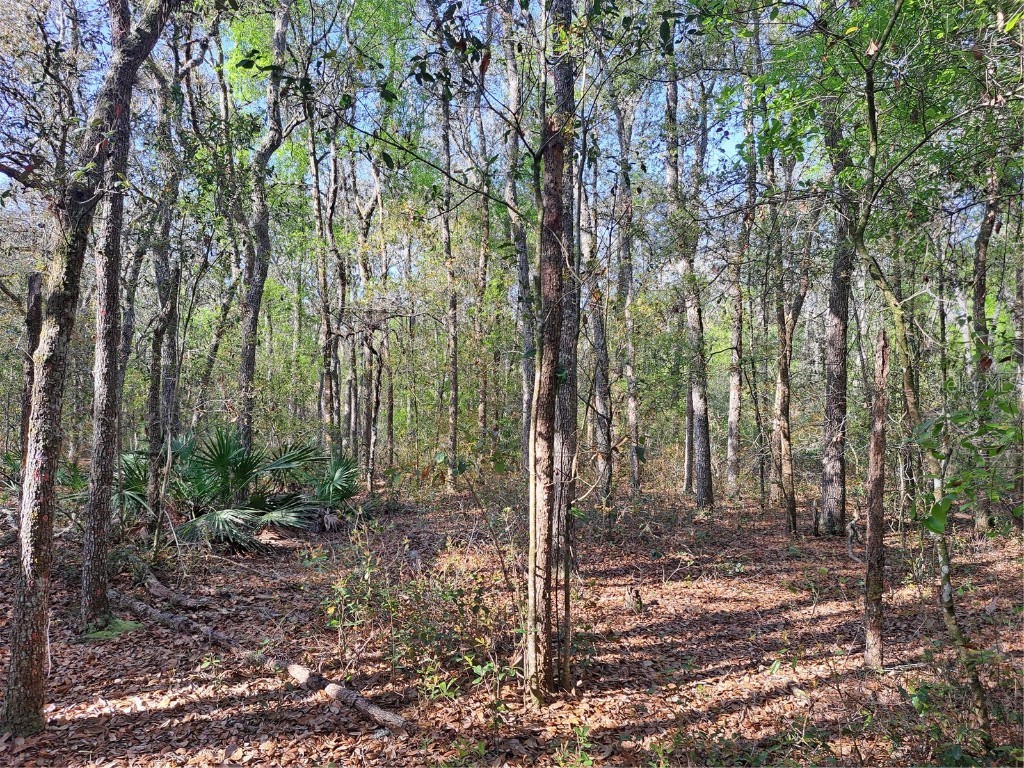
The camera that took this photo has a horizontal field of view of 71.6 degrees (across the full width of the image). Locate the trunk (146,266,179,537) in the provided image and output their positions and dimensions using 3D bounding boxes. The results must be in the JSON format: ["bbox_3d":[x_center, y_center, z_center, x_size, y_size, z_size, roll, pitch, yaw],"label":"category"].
[{"bbox_3d":[-4.545,0.199,9.290,0.240,3.498,0.190,3,-2,-26],"label":"trunk"}]

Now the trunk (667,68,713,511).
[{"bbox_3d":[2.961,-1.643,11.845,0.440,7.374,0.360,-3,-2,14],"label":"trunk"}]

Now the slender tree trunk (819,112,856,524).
[{"bbox_3d":[4.229,-0.906,9.303,0.410,5.709,0.340,1,-2,24],"label":"slender tree trunk"}]

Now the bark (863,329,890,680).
[{"bbox_3d":[2.298,0.707,4.482,0.135,2.125,0.120,2,-2,27],"label":"bark"}]

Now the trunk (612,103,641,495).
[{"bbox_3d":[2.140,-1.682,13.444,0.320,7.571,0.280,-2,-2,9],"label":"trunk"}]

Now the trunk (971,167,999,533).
[{"bbox_3d":[5.989,-0.437,9.000,0.340,4.640,0.280,-1,-3,34],"label":"trunk"}]

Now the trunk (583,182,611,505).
[{"bbox_3d":[1.462,-0.746,12.409,0.310,5.620,0.270,-3,-2,7],"label":"trunk"}]

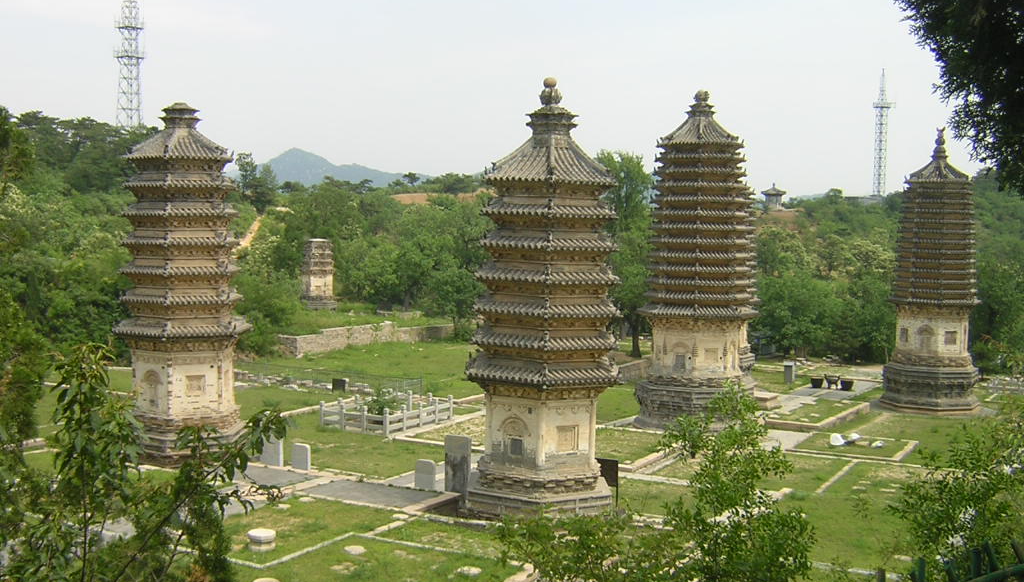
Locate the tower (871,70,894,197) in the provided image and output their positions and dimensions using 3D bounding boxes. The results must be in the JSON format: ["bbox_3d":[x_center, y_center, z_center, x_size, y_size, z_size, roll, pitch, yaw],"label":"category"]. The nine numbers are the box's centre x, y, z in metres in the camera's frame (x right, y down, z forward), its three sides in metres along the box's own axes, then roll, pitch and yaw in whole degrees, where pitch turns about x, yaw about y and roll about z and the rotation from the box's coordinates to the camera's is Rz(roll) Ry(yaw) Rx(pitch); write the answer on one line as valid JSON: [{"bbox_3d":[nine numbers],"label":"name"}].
[{"bbox_3d":[99.157,-41.750,285.000,5.600,35.060,5.200,2,3,22],"label":"tower"}]

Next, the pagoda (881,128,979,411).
[{"bbox_3d":[24.572,-1.431,61.711,5.225,15.880,5.225,2,3,29],"label":"pagoda"}]

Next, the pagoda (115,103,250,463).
[{"bbox_3d":[-13.640,-0.528,44.366,5.655,14.548,4.897,2,3,29],"label":"pagoda"}]

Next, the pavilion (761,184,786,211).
[{"bbox_3d":[54.024,-19.316,220.000,5.200,5.785,5.000,2,3,29],"label":"pavilion"}]

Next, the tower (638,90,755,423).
[{"bbox_3d":[9.791,-1.928,55.697,5.732,16.991,5.732,2,3,29],"label":"tower"}]

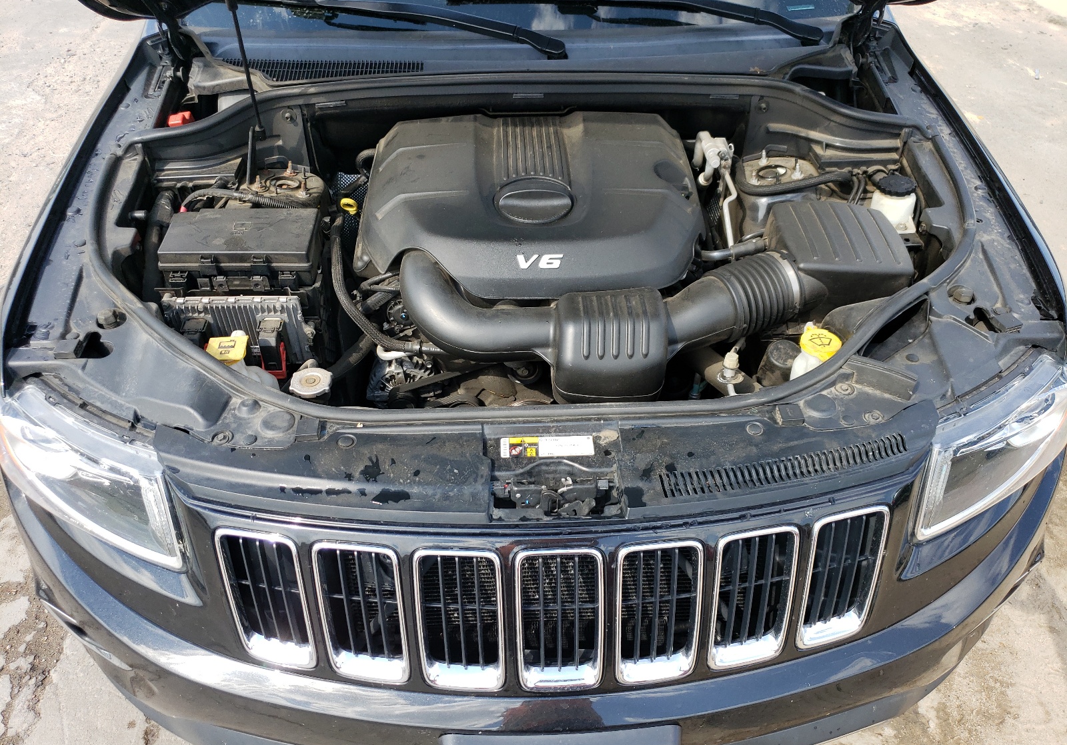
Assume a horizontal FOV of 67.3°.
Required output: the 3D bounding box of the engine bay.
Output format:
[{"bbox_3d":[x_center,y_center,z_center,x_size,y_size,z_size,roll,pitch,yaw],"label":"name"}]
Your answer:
[{"bbox_3d":[0.008,-0.132,1.531,1.420,0.450,0.840,-2,41,-2],"label":"engine bay"}]

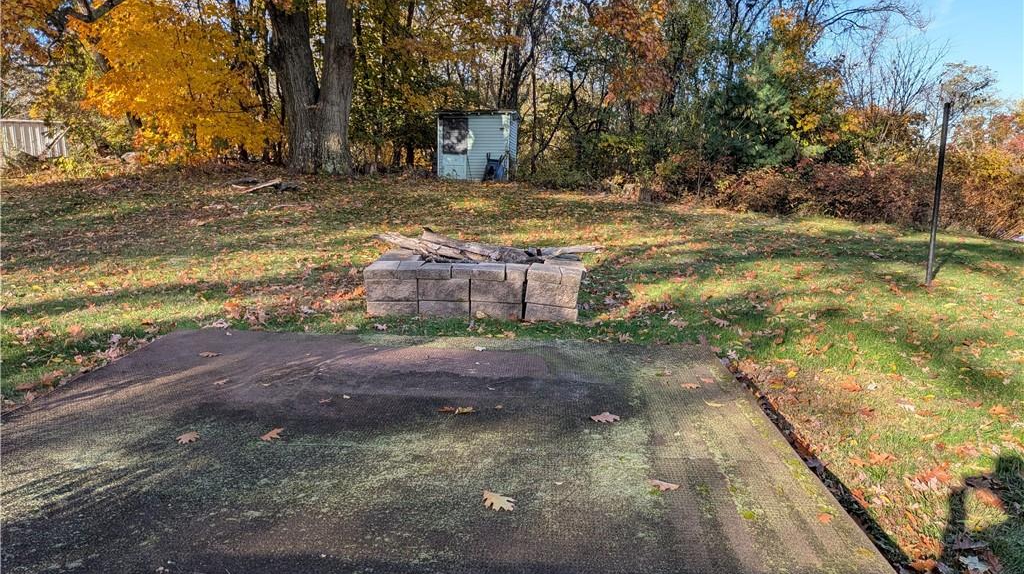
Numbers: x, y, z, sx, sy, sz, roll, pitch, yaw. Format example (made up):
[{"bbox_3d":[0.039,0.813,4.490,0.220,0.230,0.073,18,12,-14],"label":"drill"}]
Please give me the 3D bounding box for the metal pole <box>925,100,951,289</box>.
[{"bbox_3d":[4.915,-1.057,8.172,0.063,2.080,0.063,0,11,0],"label":"metal pole"}]

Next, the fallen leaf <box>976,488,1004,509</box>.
[{"bbox_3d":[2.041,0.894,3.012,0.085,0.030,0.160,4,11,10],"label":"fallen leaf"}]

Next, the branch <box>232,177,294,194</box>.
[{"bbox_3d":[-5.530,-2.236,15.800,1.350,0.260,0.600,4,11,15],"label":"branch"}]

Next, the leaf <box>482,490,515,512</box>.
[{"bbox_3d":[-0.046,0.789,2.642,0.125,0.022,0.155,1,11,-5],"label":"leaf"}]

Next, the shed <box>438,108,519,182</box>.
[{"bbox_3d":[-1.085,-4.749,23.873,2.380,2.270,1.800,3,11,9],"label":"shed"}]

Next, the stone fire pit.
[{"bbox_3d":[-0.304,-0.051,6.815,1.860,0.430,1.360,2,11,2],"label":"stone fire pit"}]

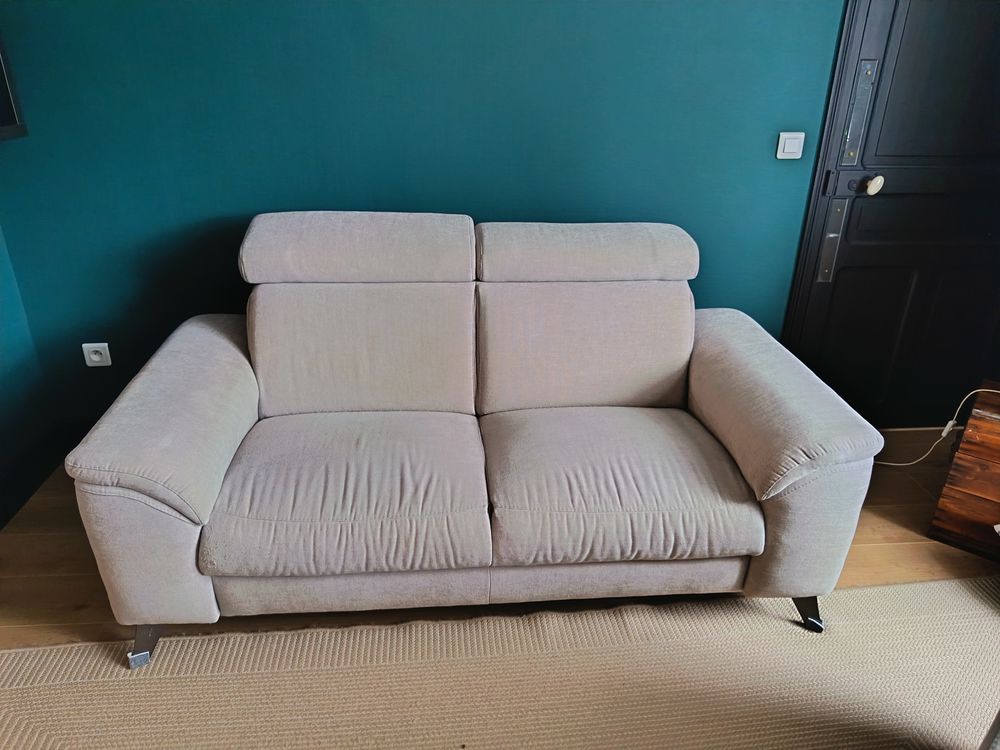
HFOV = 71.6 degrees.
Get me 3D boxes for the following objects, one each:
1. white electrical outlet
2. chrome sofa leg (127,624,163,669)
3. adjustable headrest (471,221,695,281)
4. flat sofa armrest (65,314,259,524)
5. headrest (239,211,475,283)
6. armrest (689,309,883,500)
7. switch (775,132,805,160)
[{"bbox_3d":[-1.367,-0.068,2.357,0.082,0.082,0.013,-1,23,-5],"label":"white electrical outlet"},{"bbox_3d":[-0.816,0.607,1.606,0.072,0.134,0.070,-1,23,-5],"label":"chrome sofa leg"},{"bbox_3d":[0.239,-0.350,1.957,0.610,0.165,0.170,-1,11,-5],"label":"adjustable headrest"},{"bbox_3d":[-0.780,0.084,1.780,0.260,0.195,0.820,-1,27,-5],"label":"flat sofa armrest"},{"bbox_3d":[-0.378,-0.349,1.889,0.612,0.185,0.165,-1,13,-5],"label":"headrest"},{"bbox_3d":[0.687,0.060,1.902,0.260,0.195,0.820,-1,27,-5],"label":"armrest"},{"bbox_3d":[0.958,-0.753,2.282,0.082,0.082,0.013,-1,23,-5],"label":"switch"}]

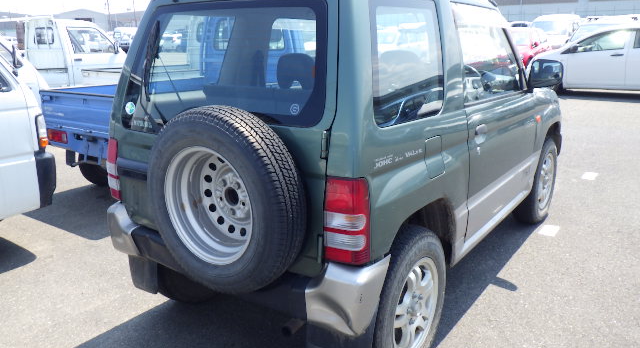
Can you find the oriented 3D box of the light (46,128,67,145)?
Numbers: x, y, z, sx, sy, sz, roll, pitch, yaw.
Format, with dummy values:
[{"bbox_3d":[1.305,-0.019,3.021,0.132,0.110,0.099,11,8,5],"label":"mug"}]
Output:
[{"bbox_3d":[-2.106,-0.306,4.208,0.300,0.120,0.070,10,19,34],"label":"light"}]

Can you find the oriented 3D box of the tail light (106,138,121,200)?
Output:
[{"bbox_3d":[-0.898,-0.032,2.277,0.145,0.285,0.090,10,19,34],"label":"tail light"}]

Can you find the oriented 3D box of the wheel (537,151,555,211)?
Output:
[{"bbox_3d":[1.600,0.043,3.836,0.150,0.420,0.420,10,19,34],"label":"wheel"}]

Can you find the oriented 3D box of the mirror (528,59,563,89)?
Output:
[{"bbox_3d":[1.296,-0.570,2.949,0.180,0.165,0.100,10,19,34],"label":"mirror"}]

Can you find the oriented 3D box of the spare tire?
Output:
[{"bbox_3d":[-0.338,0.093,1.821,0.655,0.655,0.180,10,19,34],"label":"spare tire"}]

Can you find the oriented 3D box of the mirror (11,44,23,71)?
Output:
[{"bbox_3d":[-2.929,-1.133,5.026,0.160,0.220,0.100,10,19,34],"label":"mirror"}]

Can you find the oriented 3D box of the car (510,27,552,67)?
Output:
[{"bbox_3d":[5.765,-3.627,15.500,1.620,1.500,3.650,10,19,34],"label":"car"}]

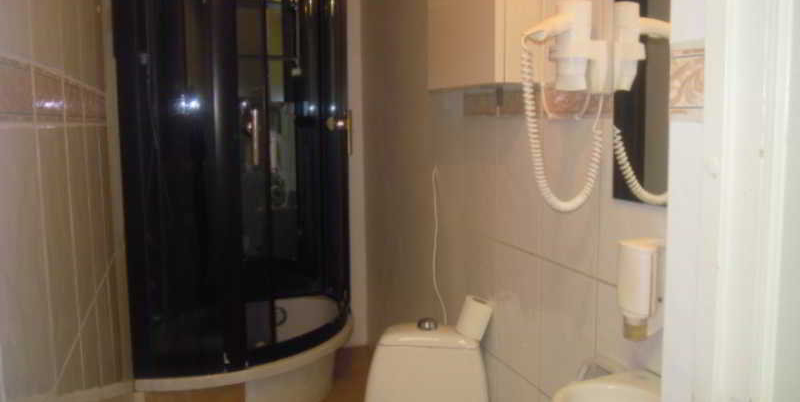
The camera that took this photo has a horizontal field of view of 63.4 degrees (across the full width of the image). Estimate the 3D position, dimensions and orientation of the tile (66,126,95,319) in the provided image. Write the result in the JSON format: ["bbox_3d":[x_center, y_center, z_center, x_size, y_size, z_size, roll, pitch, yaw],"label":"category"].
[{"bbox_3d":[-0.505,0.029,1.020,0.010,0.300,0.200,-3,8,-19],"label":"tile"}]

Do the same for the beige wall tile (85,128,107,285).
[{"bbox_3d":[-0.570,0.005,1.208,0.010,0.300,0.200,-3,8,-19],"label":"beige wall tile"}]

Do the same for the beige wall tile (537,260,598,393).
[{"bbox_3d":[0.345,0.282,1.339,0.010,0.300,0.200,-3,8,-19],"label":"beige wall tile"}]

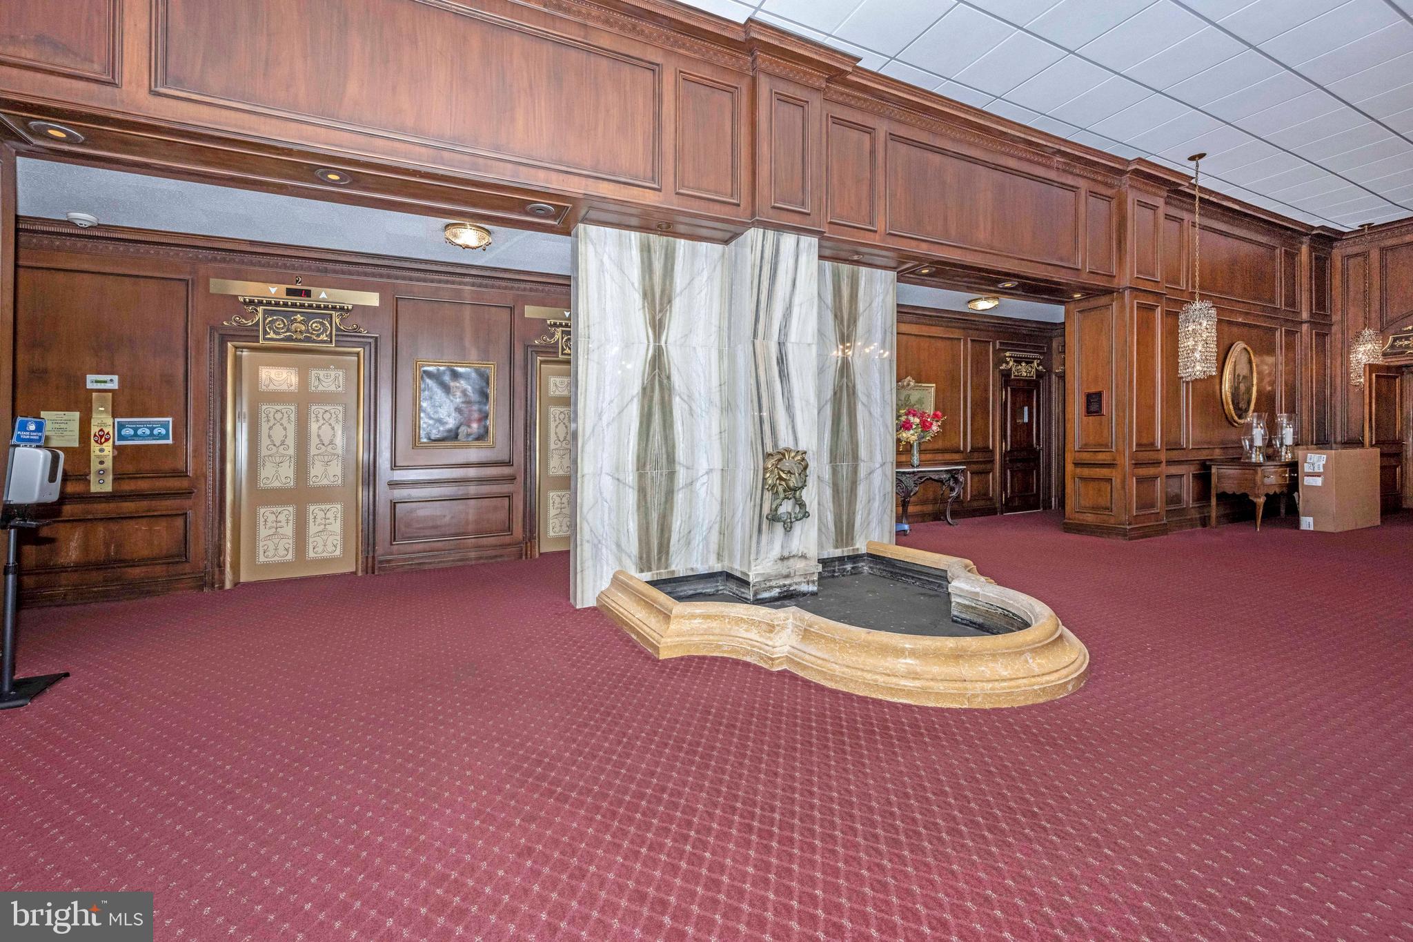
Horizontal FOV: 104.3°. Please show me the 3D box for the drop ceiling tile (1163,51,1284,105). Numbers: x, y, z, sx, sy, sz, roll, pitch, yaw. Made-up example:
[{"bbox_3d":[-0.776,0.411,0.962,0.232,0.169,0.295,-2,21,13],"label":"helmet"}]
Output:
[{"bbox_3d":[4.380,-3.313,4.658,0.610,0.030,0.610,-2,4,-25],"label":"drop ceiling tile"}]

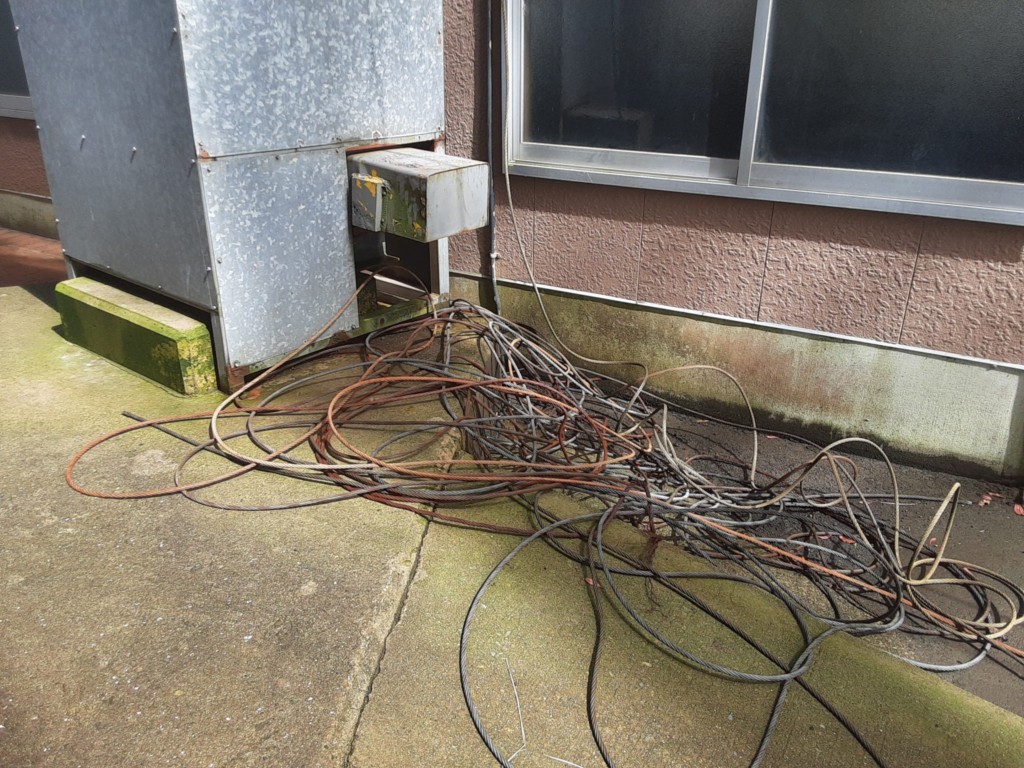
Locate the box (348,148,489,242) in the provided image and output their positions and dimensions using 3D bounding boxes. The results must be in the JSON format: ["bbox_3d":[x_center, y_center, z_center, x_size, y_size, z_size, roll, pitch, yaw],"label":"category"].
[{"bbox_3d":[-0.326,-0.668,2.790,0.382,0.217,0.303,21,32,34],"label":"box"}]

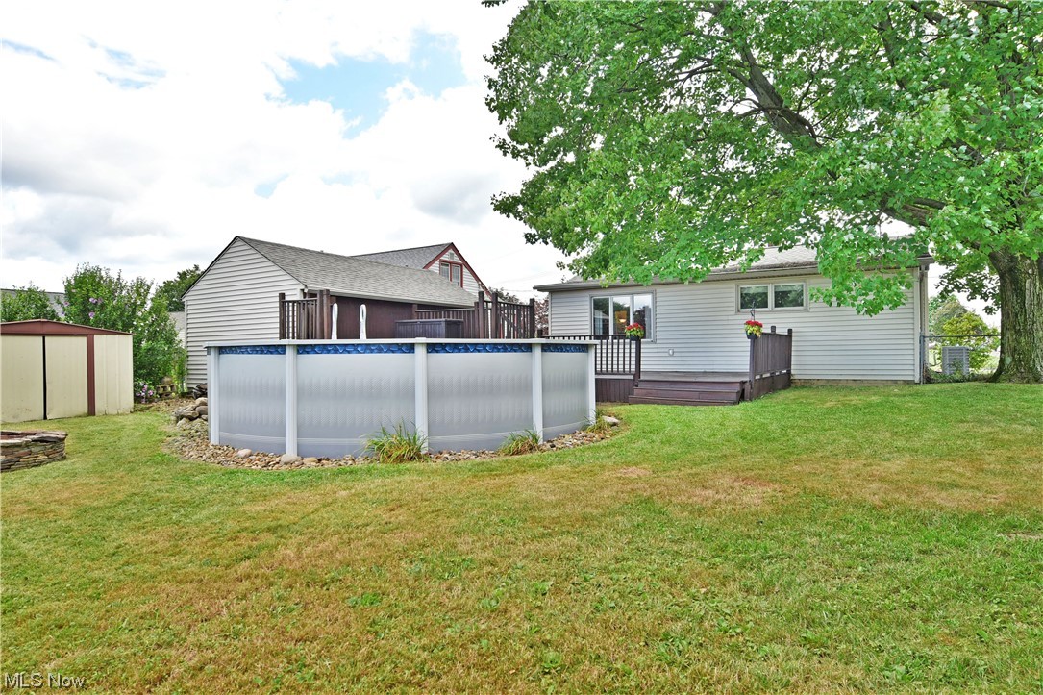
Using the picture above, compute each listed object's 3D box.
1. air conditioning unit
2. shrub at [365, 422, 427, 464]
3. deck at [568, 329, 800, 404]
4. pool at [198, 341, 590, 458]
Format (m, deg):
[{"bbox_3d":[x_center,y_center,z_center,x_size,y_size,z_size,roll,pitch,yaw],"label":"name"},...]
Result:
[{"bbox_3d":[12.357,0.410,17.300,0.600,0.880,0.600,-1,-1,33],"label":"air conditioning unit"},{"bbox_3d":[-1.315,0.991,6.400,0.620,0.400,0.520,-1,0,-10],"label":"shrub"},{"bbox_3d":[3.444,0.357,14.181,4.500,1.520,5.200,-1,-1,33],"label":"deck"},{"bbox_3d":[-1.661,0.590,9.297,5.600,1.310,5.600,-1,-1,33],"label":"pool"}]

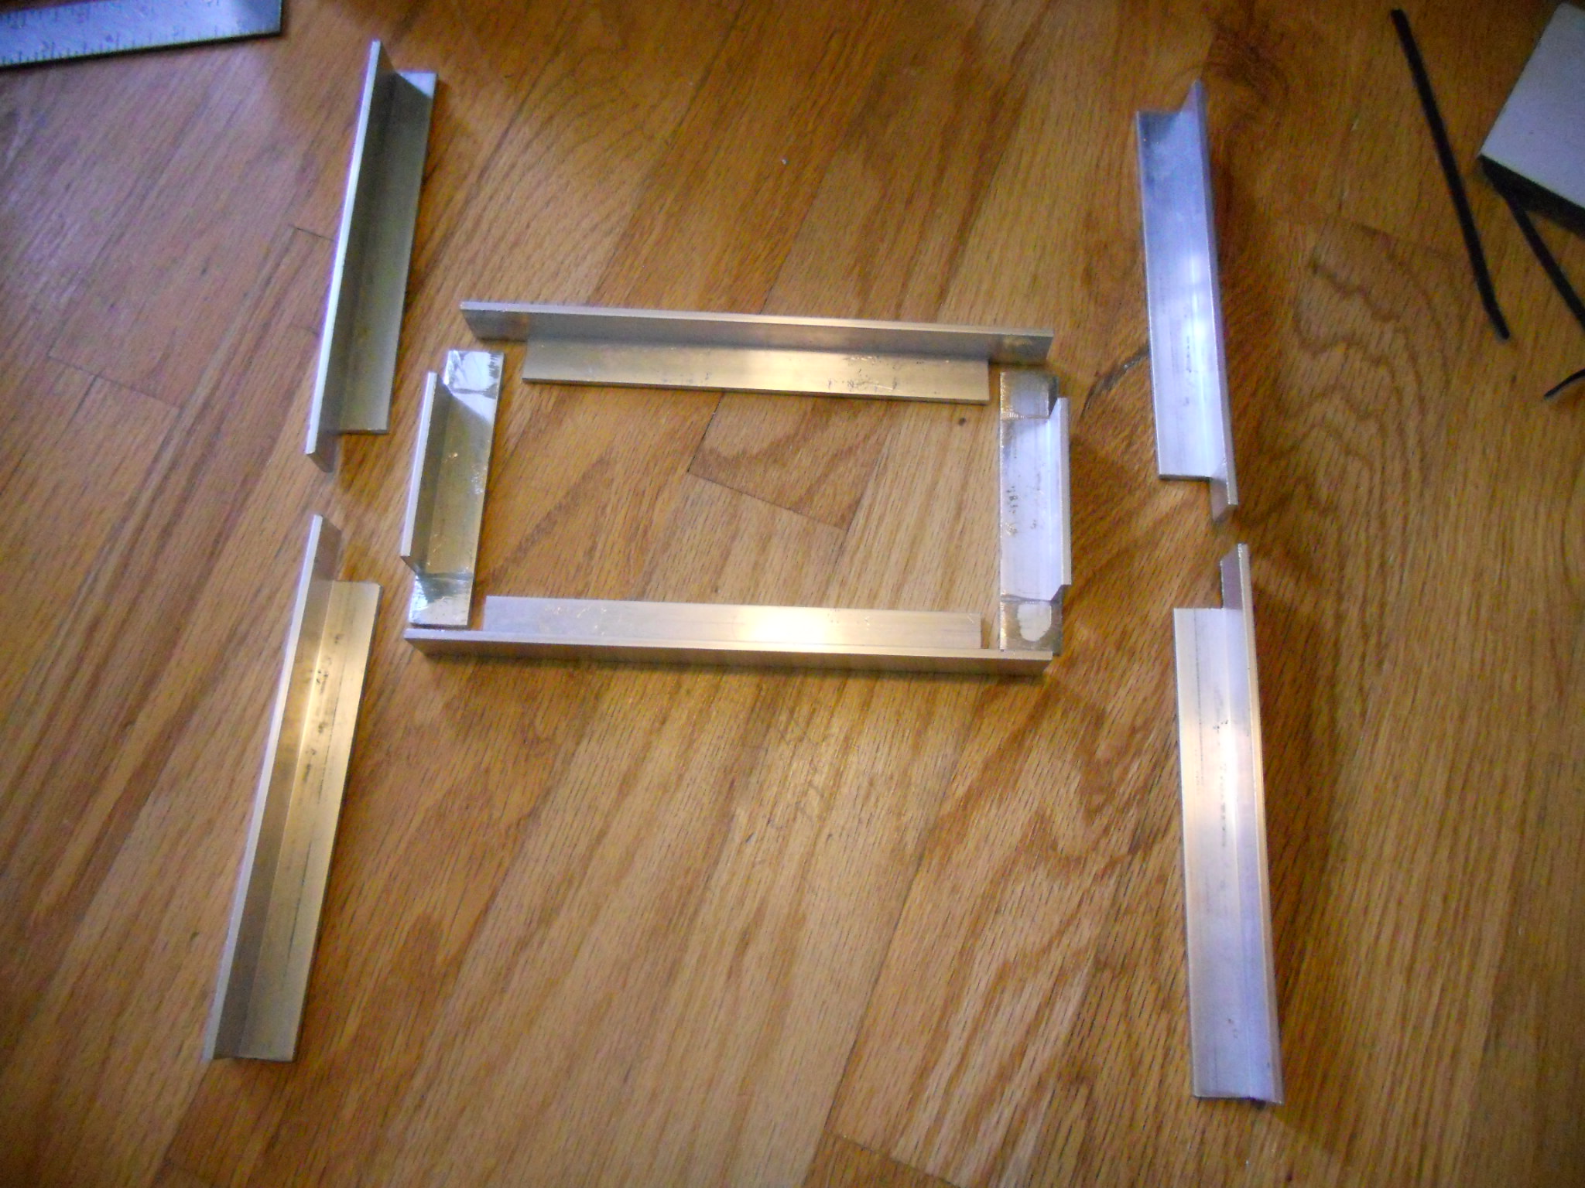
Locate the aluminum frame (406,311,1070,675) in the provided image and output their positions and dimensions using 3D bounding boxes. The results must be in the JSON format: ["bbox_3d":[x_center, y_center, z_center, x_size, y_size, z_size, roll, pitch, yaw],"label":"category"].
[{"bbox_3d":[-0.017,-0.035,0.403,0.210,0.019,0.117,2,74,3],"label":"aluminum frame"}]

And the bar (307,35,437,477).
[{"bbox_3d":[-0.145,-0.120,0.432,0.019,0.019,0.161,2,74,2],"label":"bar"}]

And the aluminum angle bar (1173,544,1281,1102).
[{"bbox_3d":[0.128,0.065,0.368,0.019,0.019,0.162,2,74,2],"label":"aluminum angle bar"}]

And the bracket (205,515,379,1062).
[{"bbox_3d":[-0.150,0.057,0.380,0.019,0.019,0.165,4,74,3],"label":"bracket"}]

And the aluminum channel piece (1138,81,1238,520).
[{"bbox_3d":[0.133,-0.101,0.418,0.019,0.019,0.158,1,74,2],"label":"aluminum channel piece"}]

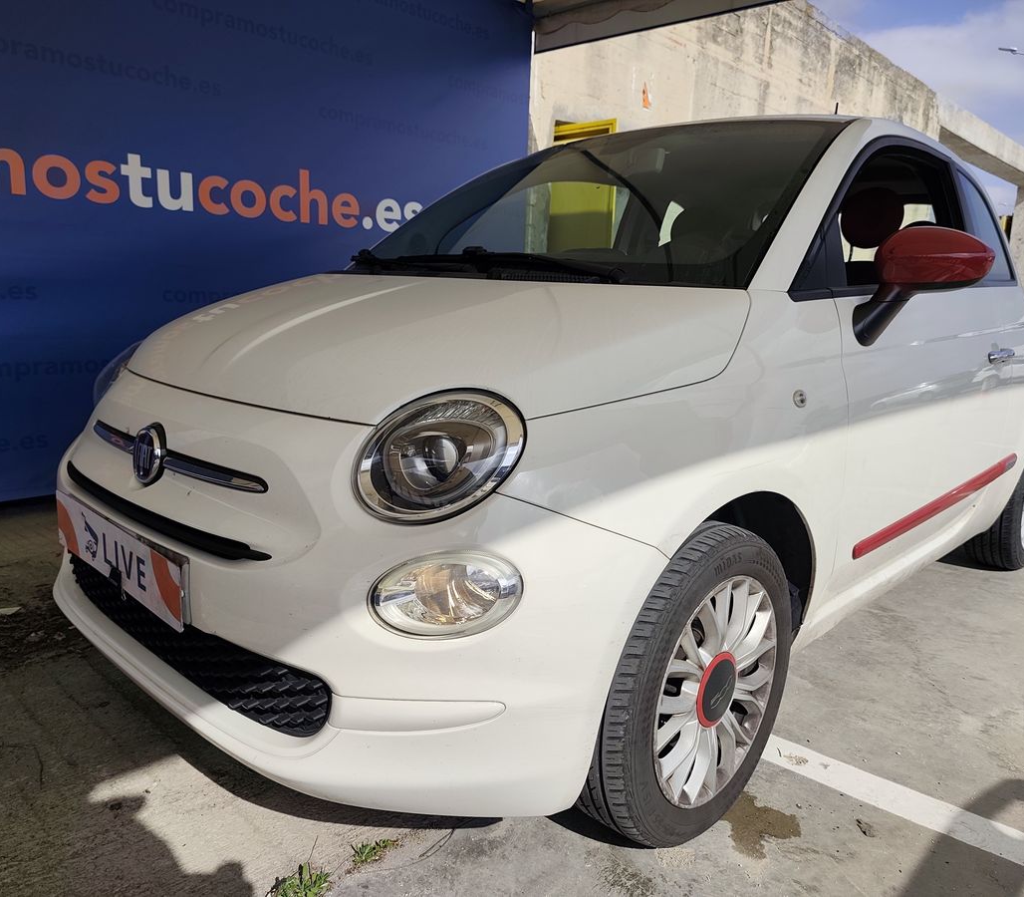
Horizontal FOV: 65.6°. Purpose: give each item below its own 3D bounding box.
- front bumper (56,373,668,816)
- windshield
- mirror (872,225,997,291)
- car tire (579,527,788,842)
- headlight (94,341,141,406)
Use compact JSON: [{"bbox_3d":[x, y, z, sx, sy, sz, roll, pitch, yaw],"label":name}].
[{"bbox_3d":[-0.512,0.171,1.588,0.520,0.600,1.600,-9,16,-44],"label":"front bumper"},{"bbox_3d":[0.189,-0.673,2.097,1.340,0.160,0.940,14,46,44],"label":"windshield"},{"bbox_3d":[0.845,-0.380,1.608,0.130,0.130,0.220,-9,16,-44],"label":"mirror"},{"bbox_3d":[0.308,0.419,1.474,0.190,0.578,0.580,11,14,43],"label":"car tire"},{"bbox_3d":[-0.927,-0.172,1.906,0.140,0.210,0.230,-3,13,-28],"label":"headlight"}]

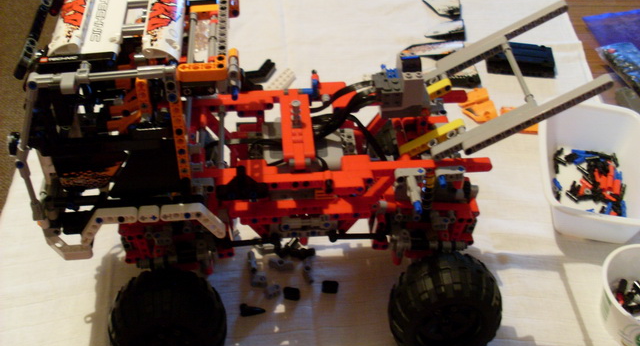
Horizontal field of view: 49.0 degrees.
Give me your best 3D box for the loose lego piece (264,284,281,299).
[{"bbox_3d":[-0.044,0.113,0.664,0.016,0.008,0.009,-23,47,-25],"label":"loose lego piece"}]

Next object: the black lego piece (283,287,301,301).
[{"bbox_3d":[-0.027,0.114,0.663,0.016,0.008,0.008,6,42,5],"label":"black lego piece"}]

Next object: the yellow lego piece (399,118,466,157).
[{"bbox_3d":[0.092,-0.027,0.576,0.056,0.008,0.008,-26,40,16],"label":"yellow lego piece"}]

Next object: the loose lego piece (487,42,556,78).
[{"bbox_3d":[0.269,-0.149,0.941,0.088,0.019,0.040,5,42,4],"label":"loose lego piece"}]

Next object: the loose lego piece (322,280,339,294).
[{"bbox_3d":[0.010,0.109,0.670,0.016,0.008,0.008,1,42,0],"label":"loose lego piece"}]

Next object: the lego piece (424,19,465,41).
[{"bbox_3d":[0.179,-0.203,1.004,0.056,0.015,0.024,-3,42,-4],"label":"lego piece"}]

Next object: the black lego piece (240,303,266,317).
[{"bbox_3d":[-0.062,0.127,0.647,0.023,0.009,0.009,2,42,1],"label":"black lego piece"}]

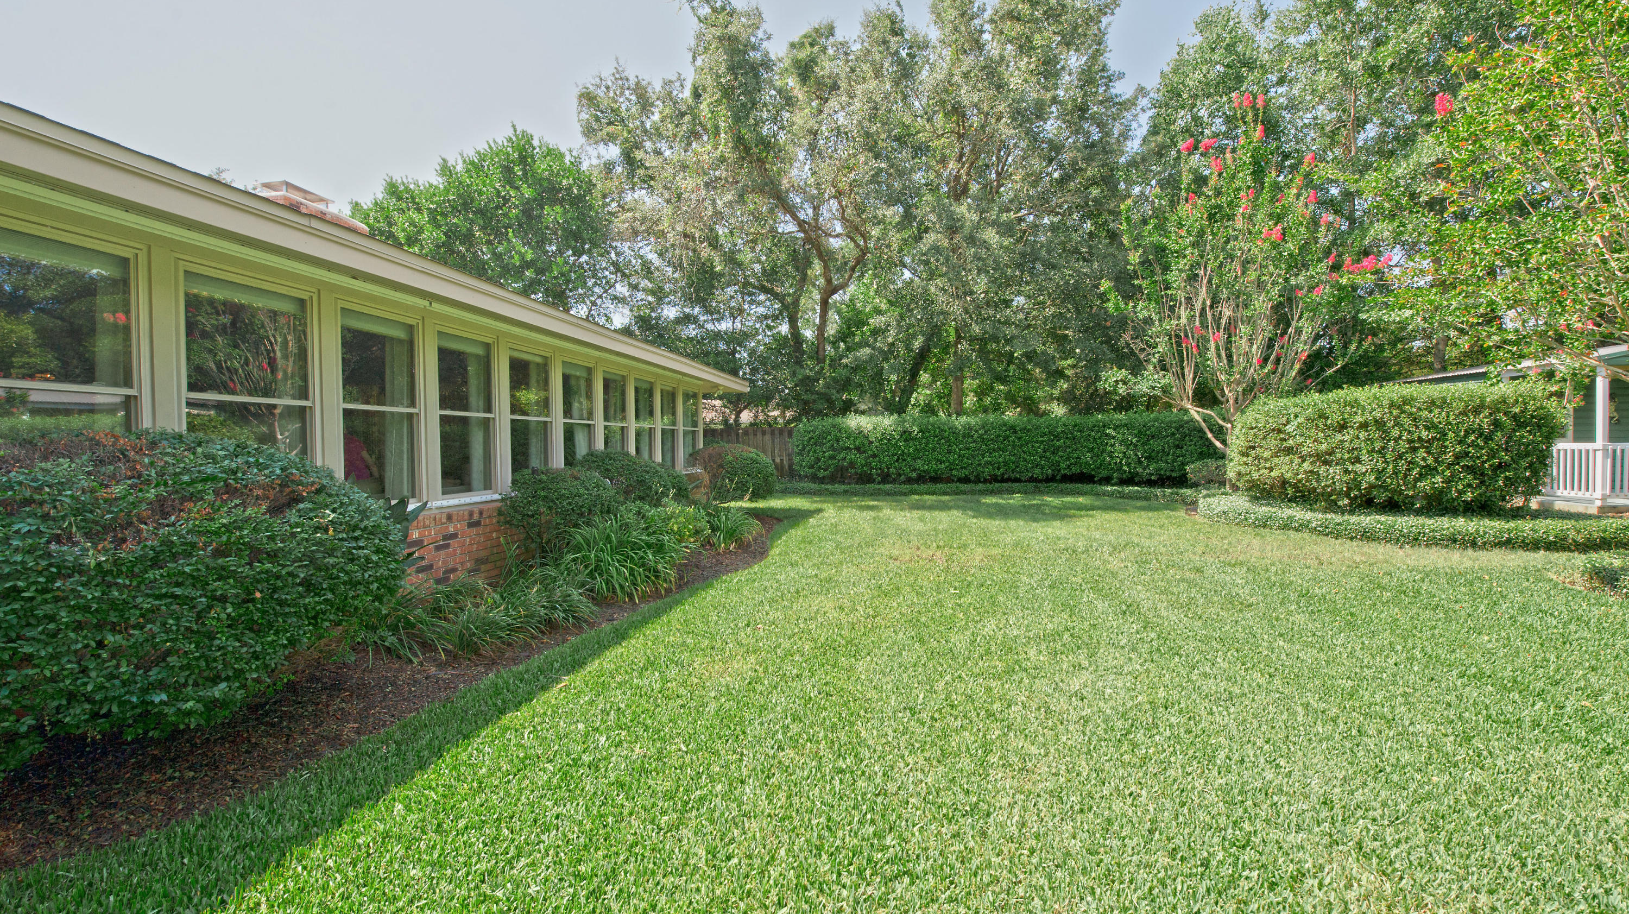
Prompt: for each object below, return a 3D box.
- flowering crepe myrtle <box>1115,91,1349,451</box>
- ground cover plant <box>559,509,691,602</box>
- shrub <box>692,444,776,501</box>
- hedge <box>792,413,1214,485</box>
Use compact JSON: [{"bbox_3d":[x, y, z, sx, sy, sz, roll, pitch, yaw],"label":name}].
[{"bbox_3d":[9.077,-3.402,13.700,4.600,8.600,4.500,-1,1,10],"label":"flowering crepe myrtle"},{"bbox_3d":[-1.714,0.821,5.700,1.100,0.680,1.100,-1,1,10],"label":"ground cover plant"},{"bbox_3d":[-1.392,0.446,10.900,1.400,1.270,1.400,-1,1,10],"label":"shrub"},{"bbox_3d":[5.090,-0.096,17.065,11.300,2.050,1.350,-1,1,10],"label":"hedge"}]

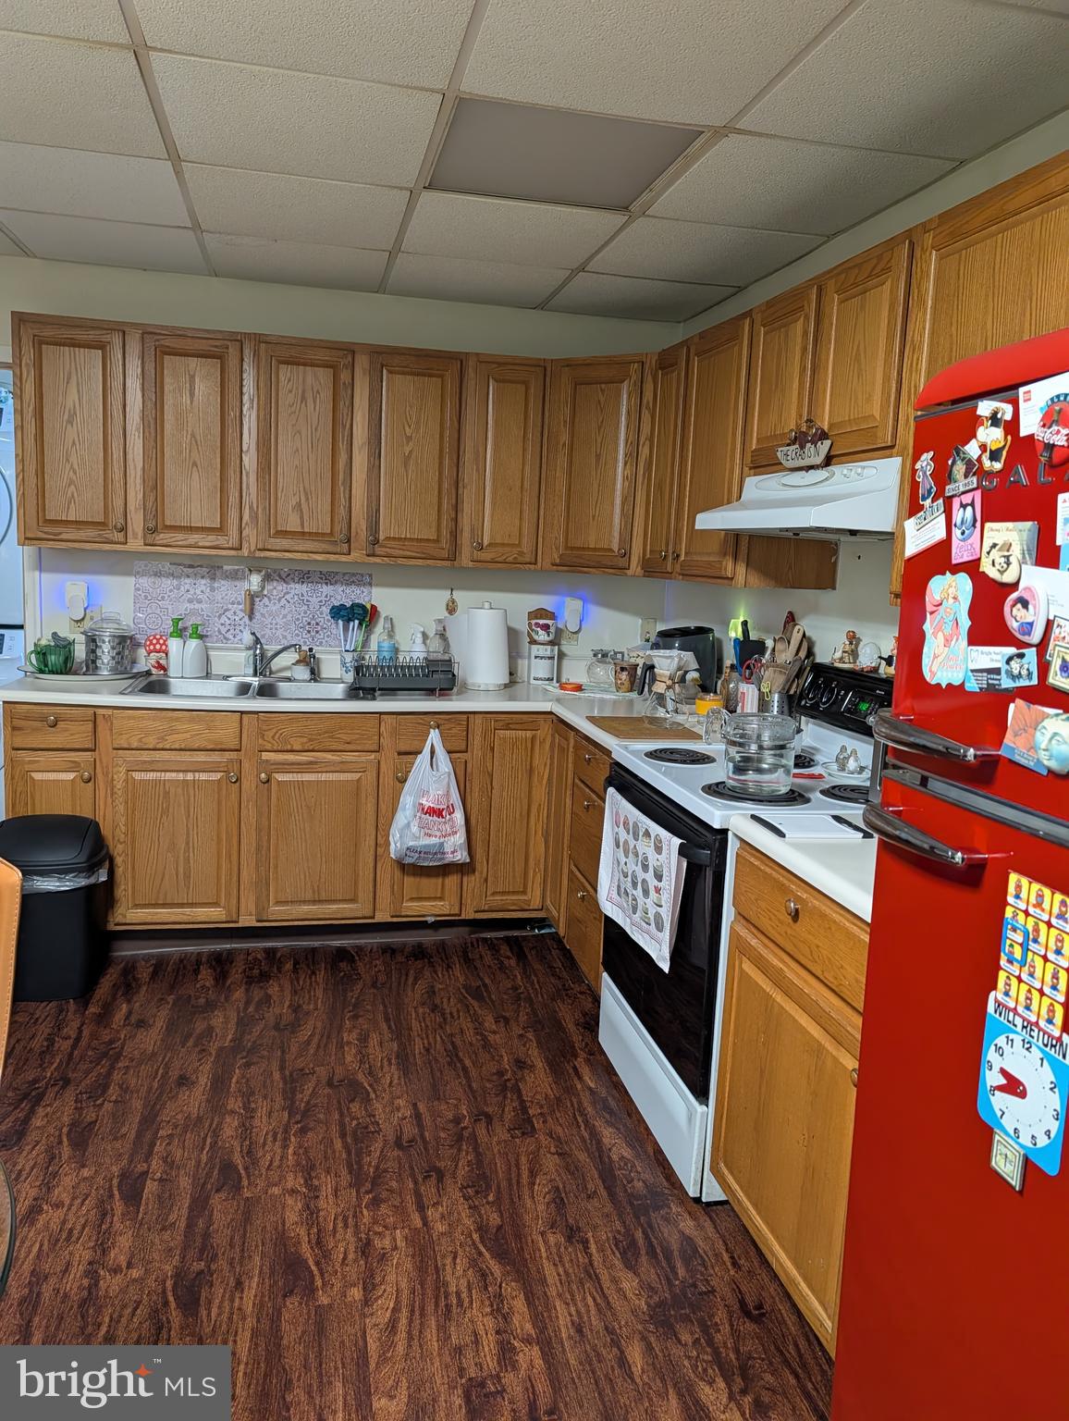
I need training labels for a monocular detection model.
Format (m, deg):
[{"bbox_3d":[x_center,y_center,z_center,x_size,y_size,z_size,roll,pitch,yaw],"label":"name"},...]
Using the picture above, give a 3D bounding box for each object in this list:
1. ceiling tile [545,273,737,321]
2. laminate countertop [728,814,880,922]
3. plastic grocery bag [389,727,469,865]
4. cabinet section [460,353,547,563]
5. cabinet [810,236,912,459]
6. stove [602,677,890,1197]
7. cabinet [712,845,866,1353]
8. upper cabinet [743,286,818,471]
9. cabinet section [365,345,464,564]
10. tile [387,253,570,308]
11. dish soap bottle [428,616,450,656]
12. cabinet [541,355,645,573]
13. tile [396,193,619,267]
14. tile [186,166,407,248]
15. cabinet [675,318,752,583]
[{"bbox_3d":[0.390,-1.575,3.763,0.590,0.018,0.580,0,10,-13],"label":"ceiling tile"},{"bbox_3d":[0.798,0.300,1.855,0.644,0.040,0.652,0,10,-13],"label":"laminate countertop"},{"bbox_3d":[-0.362,0.294,3.407,0.270,0.475,0.140,0,10,-13],"label":"plastic grocery bag"},{"bbox_3d":[-0.150,-0.935,3.792,0.309,0.755,0.320,0,10,-13],"label":"cabinet section"},{"bbox_3d":[0.874,-0.783,2.245,0.310,0.416,0.370,0,10,-13],"label":"cabinet"},{"bbox_3d":[0.604,0.494,2.636,0.665,1.179,0.770,0,10,-13],"label":"stove"},{"bbox_3d":[0.777,0.753,2.003,0.620,0.869,0.610,0,10,-13],"label":"cabinet"},{"bbox_3d":[0.791,-0.844,2.593,0.310,0.416,0.355,0,10,-13],"label":"upper cabinet"},{"bbox_3d":[-0.474,-0.935,3.715,0.342,0.739,0.320,0,10,-13],"label":"cabinet section"},{"bbox_3d":[-0.215,-1.555,3.555,0.605,0.020,0.566,0,10,-13],"label":"tile"},{"bbox_3d":[-0.390,-0.266,4.030,0.080,0.221,0.080,0,10,-13],"label":"dish soap bottle"},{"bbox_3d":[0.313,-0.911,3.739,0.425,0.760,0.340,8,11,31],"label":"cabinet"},{"bbox_3d":[-0.081,-1.451,2.988,0.605,0.020,0.600,0,10,-13],"label":"tile"},{"bbox_3d":[-0.679,-1.453,2.861,0.601,0.022,0.599,0,10,-13],"label":"tile"},{"bbox_3d":[0.678,-0.763,2.979,0.335,0.750,0.450,0,10,-13],"label":"cabinet"}]

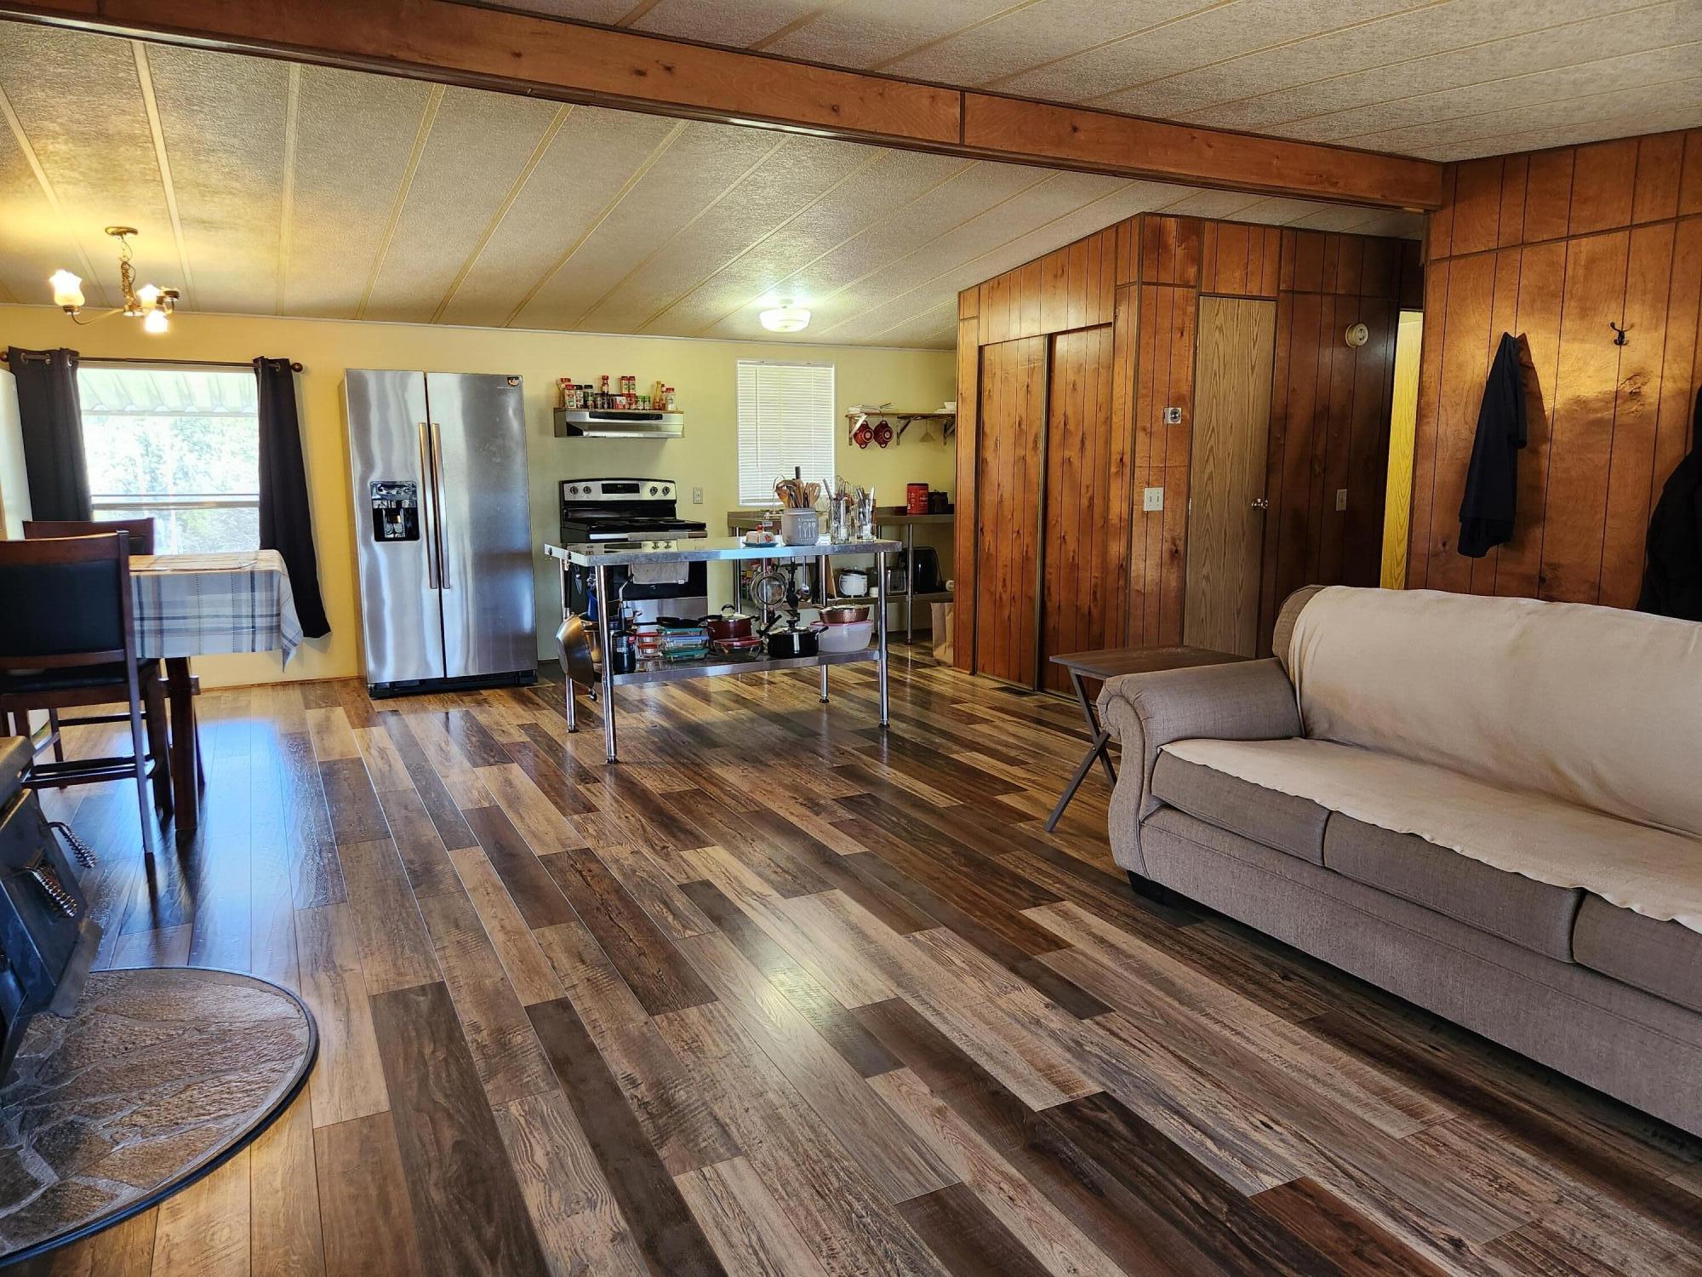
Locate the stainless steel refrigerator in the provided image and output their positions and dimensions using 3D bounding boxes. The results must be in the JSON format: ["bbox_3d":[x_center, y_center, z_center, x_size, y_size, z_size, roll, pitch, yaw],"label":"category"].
[{"bbox_3d":[-2.397,-0.620,6.578,0.908,1.775,0.770,-5,10,-27],"label":"stainless steel refrigerator"}]

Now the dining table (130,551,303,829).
[{"bbox_3d":[-2.809,0.209,4.181,1.360,0.945,0.930,-4,10,-22],"label":"dining table"}]

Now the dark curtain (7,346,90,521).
[{"bbox_3d":[-4.268,-0.730,6.104,0.290,1.610,0.100,-5,11,-27],"label":"dark curtain"}]

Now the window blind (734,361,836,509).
[{"bbox_3d":[-0.456,-1.447,8.052,0.745,1.000,0.050,-5,11,-27],"label":"window blind"}]

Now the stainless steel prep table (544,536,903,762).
[{"bbox_3d":[-0.603,-0.005,5.494,1.520,0.900,0.770,-5,10,-27],"label":"stainless steel prep table"}]

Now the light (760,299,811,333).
[{"bbox_3d":[-0.385,-1.897,6.664,0.305,0.180,0.305,0,9,0],"label":"light"}]

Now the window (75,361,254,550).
[{"bbox_3d":[-3.803,-0.952,6.389,0.980,1.130,0.080,-5,11,-27],"label":"window"}]

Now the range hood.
[{"bbox_3d":[-1.492,-1.377,7.304,0.755,0.185,0.420,-5,11,-27],"label":"range hood"}]

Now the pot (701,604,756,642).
[{"bbox_3d":[-0.599,-0.072,5.602,0.275,0.190,0.225,-5,11,-27],"label":"pot"}]

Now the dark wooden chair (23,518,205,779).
[{"bbox_3d":[-2.938,0.092,4.392,0.450,1.070,0.550,-5,10,-27],"label":"dark wooden chair"}]

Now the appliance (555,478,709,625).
[{"bbox_3d":[-1.361,-0.396,7.047,0.760,1.180,0.680,-5,10,-27],"label":"appliance"}]

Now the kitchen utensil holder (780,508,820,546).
[{"bbox_3d":[-0.242,-0.531,5.398,0.152,0.176,0.152,-5,11,-27],"label":"kitchen utensil holder"}]

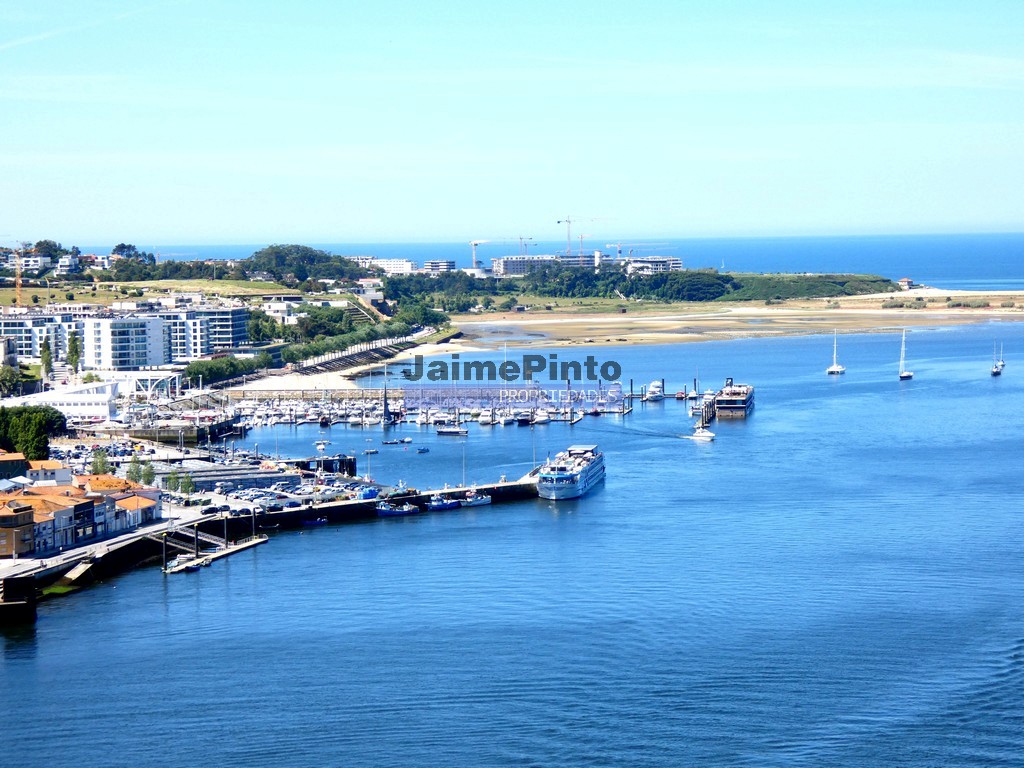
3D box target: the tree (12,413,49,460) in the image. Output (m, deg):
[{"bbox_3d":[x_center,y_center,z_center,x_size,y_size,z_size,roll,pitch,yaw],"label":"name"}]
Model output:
[{"bbox_3d":[-150.550,16.880,860.170,10.500,15.000,9.500,-1,3,0],"label":"tree"}]

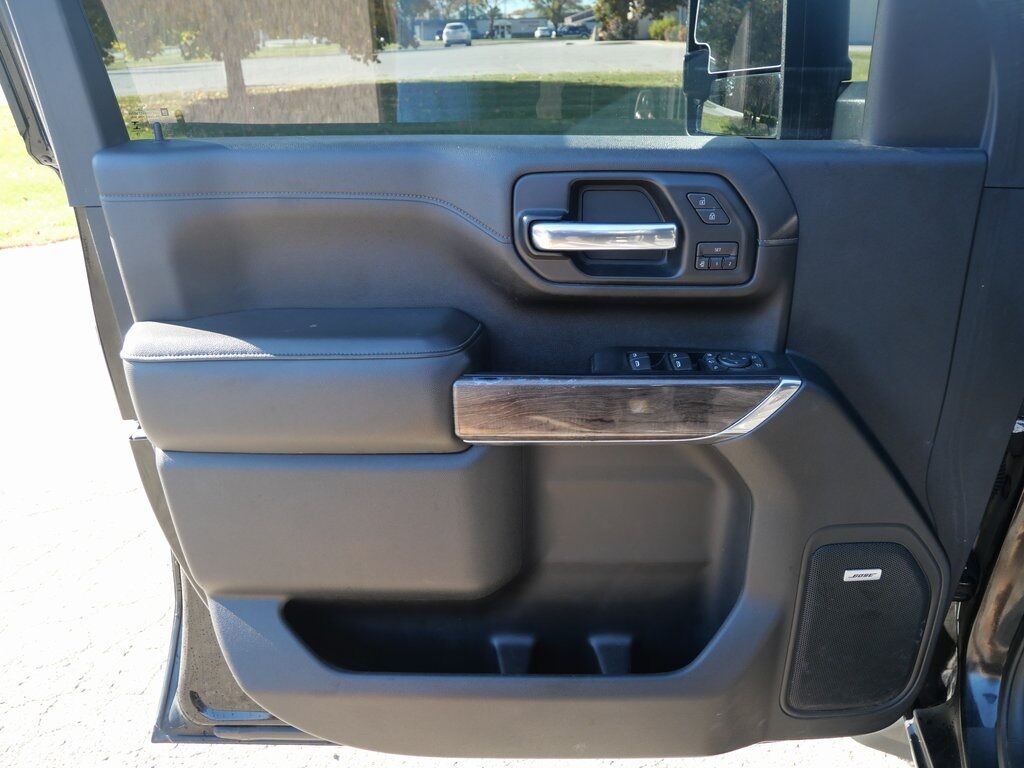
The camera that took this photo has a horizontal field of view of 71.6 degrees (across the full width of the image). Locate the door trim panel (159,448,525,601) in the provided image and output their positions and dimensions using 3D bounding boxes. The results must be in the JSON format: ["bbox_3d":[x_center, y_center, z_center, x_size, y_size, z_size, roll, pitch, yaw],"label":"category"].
[{"bbox_3d":[-0.181,0.147,0.824,0.387,0.195,0.082,0,27,0],"label":"door trim panel"}]

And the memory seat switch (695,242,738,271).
[{"bbox_3d":[0.222,-0.140,0.773,0.043,0.029,0.010,0,27,0],"label":"memory seat switch"}]

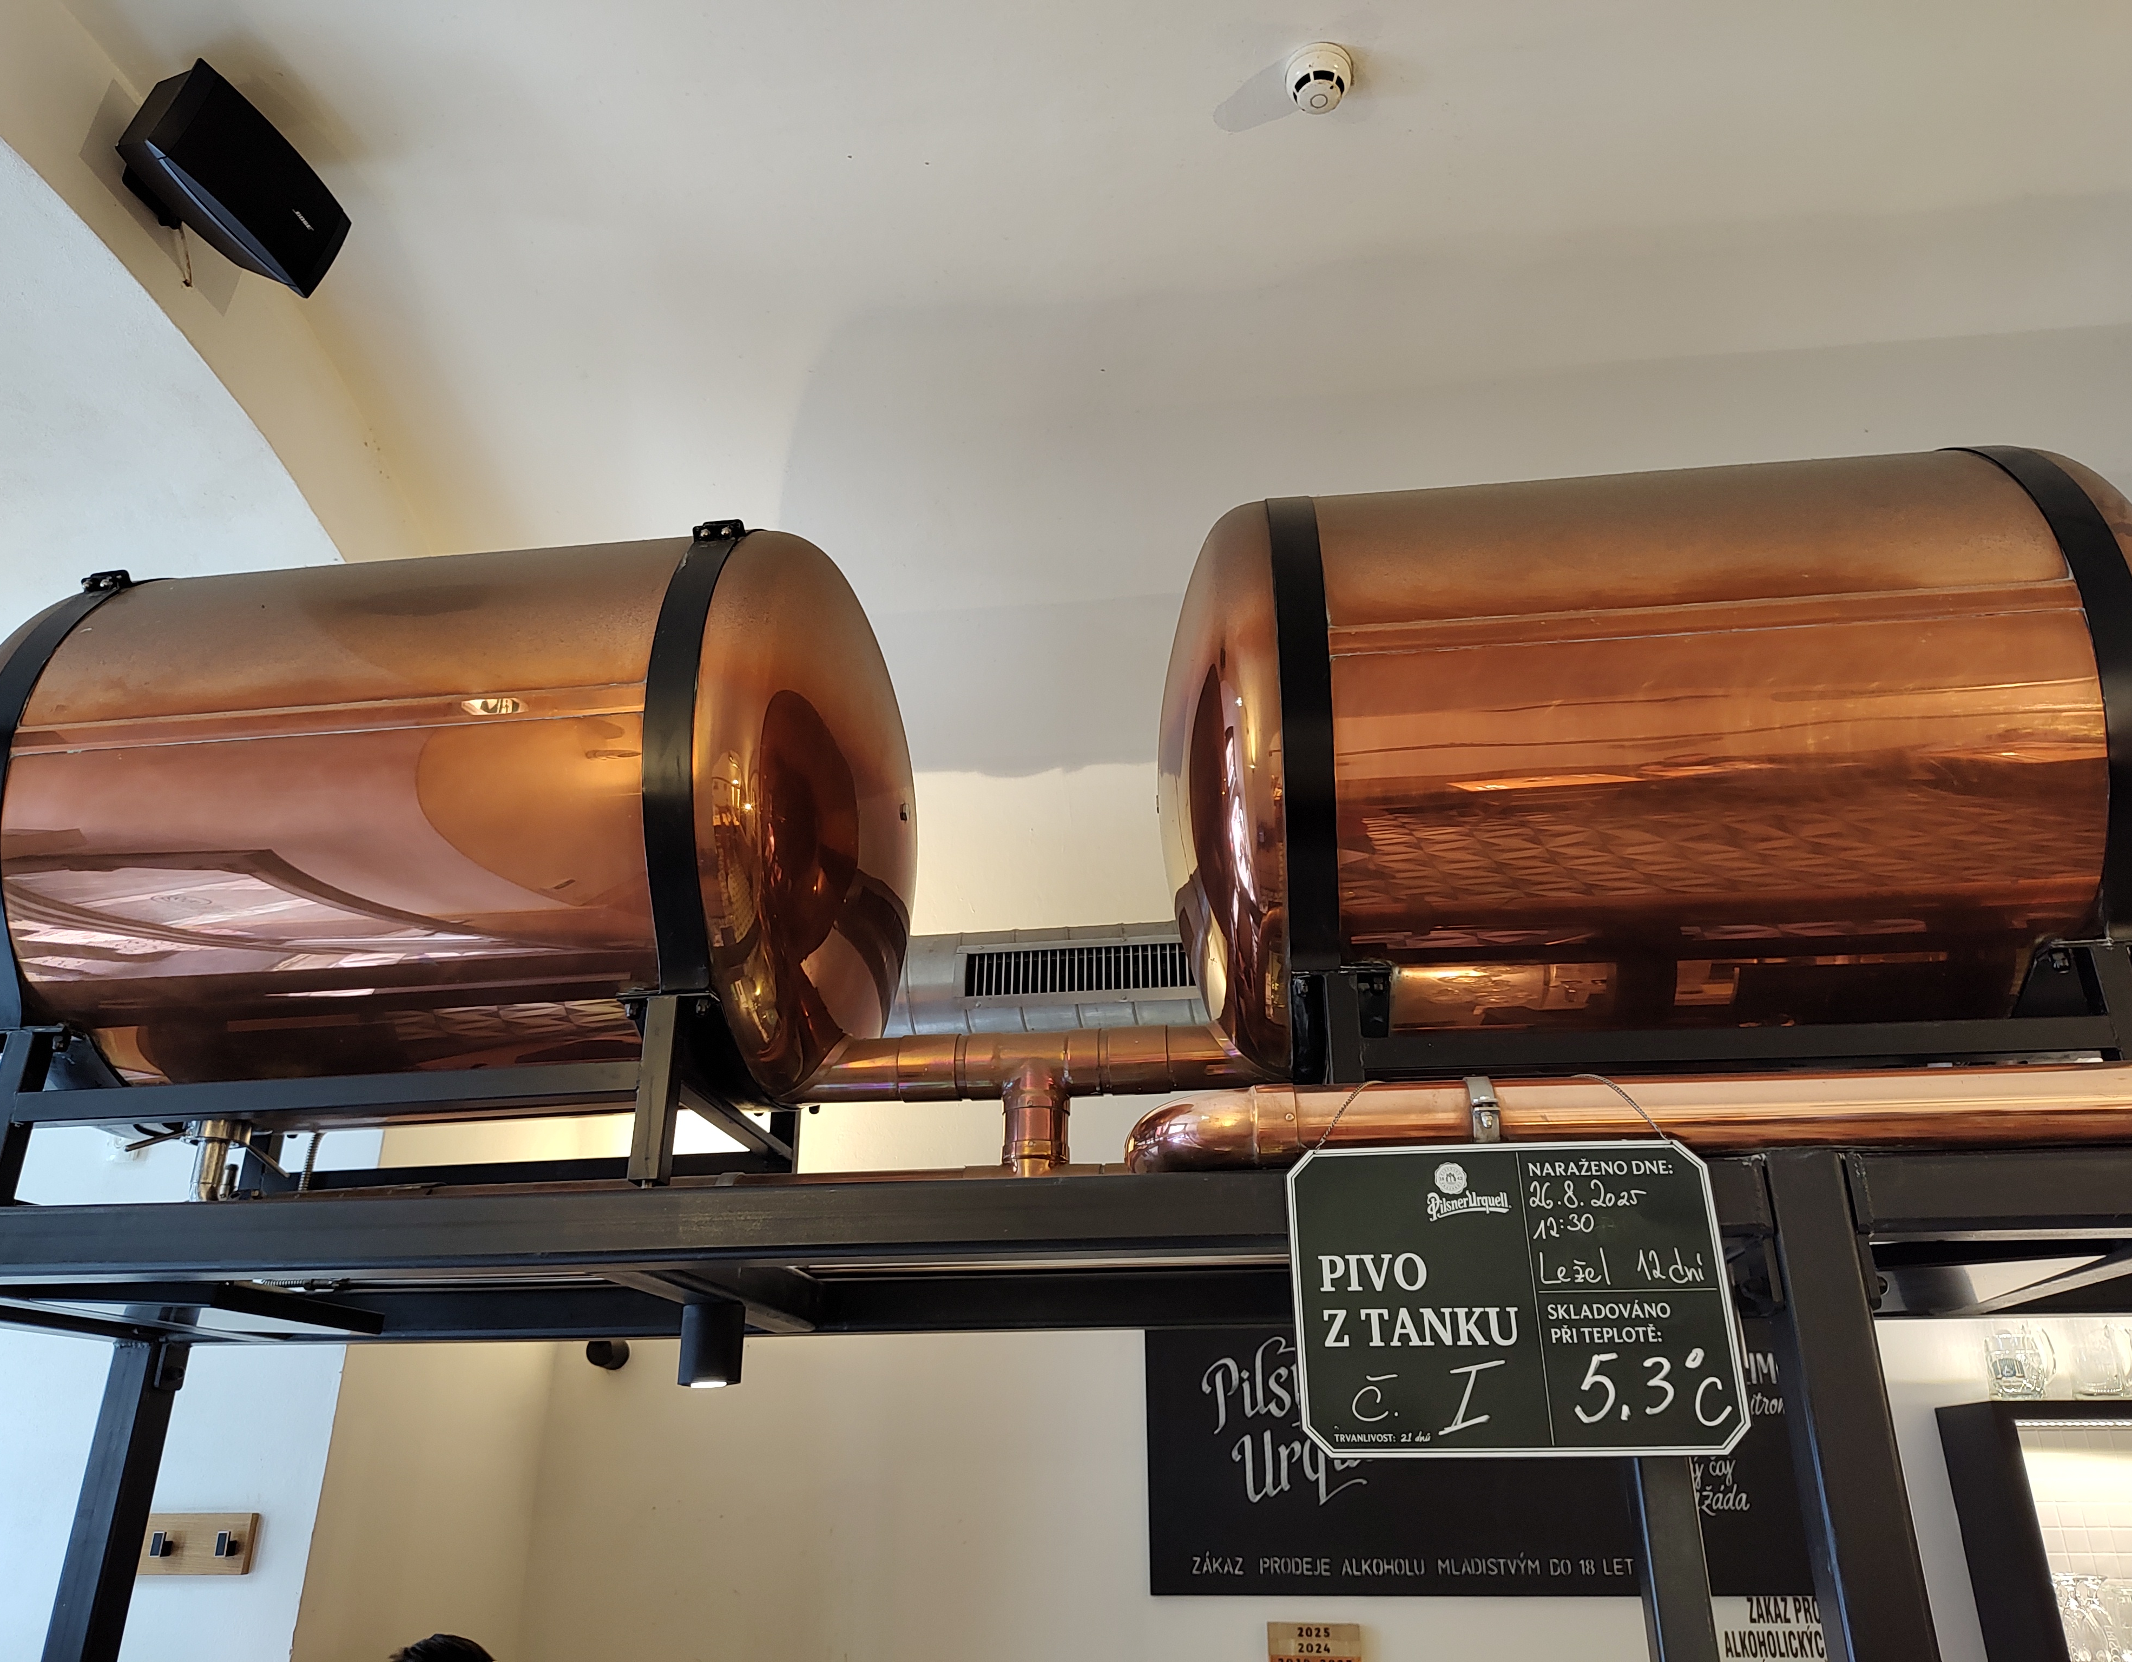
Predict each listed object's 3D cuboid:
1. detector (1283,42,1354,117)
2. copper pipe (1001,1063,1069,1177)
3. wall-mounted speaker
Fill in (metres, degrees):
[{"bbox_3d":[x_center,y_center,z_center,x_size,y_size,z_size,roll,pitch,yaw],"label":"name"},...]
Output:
[{"bbox_3d":[0.414,-1.208,2.388,0.109,0.061,0.109,-3,-27,6],"label":"detector"},{"bbox_3d":[-0.040,0.390,1.942,0.088,0.160,0.088,-3,-22,6],"label":"copper pipe"},{"bbox_3d":[-1.368,-1.068,2.422,0.161,0.165,0.353,16,-16,19],"label":"wall-mounted speaker"}]

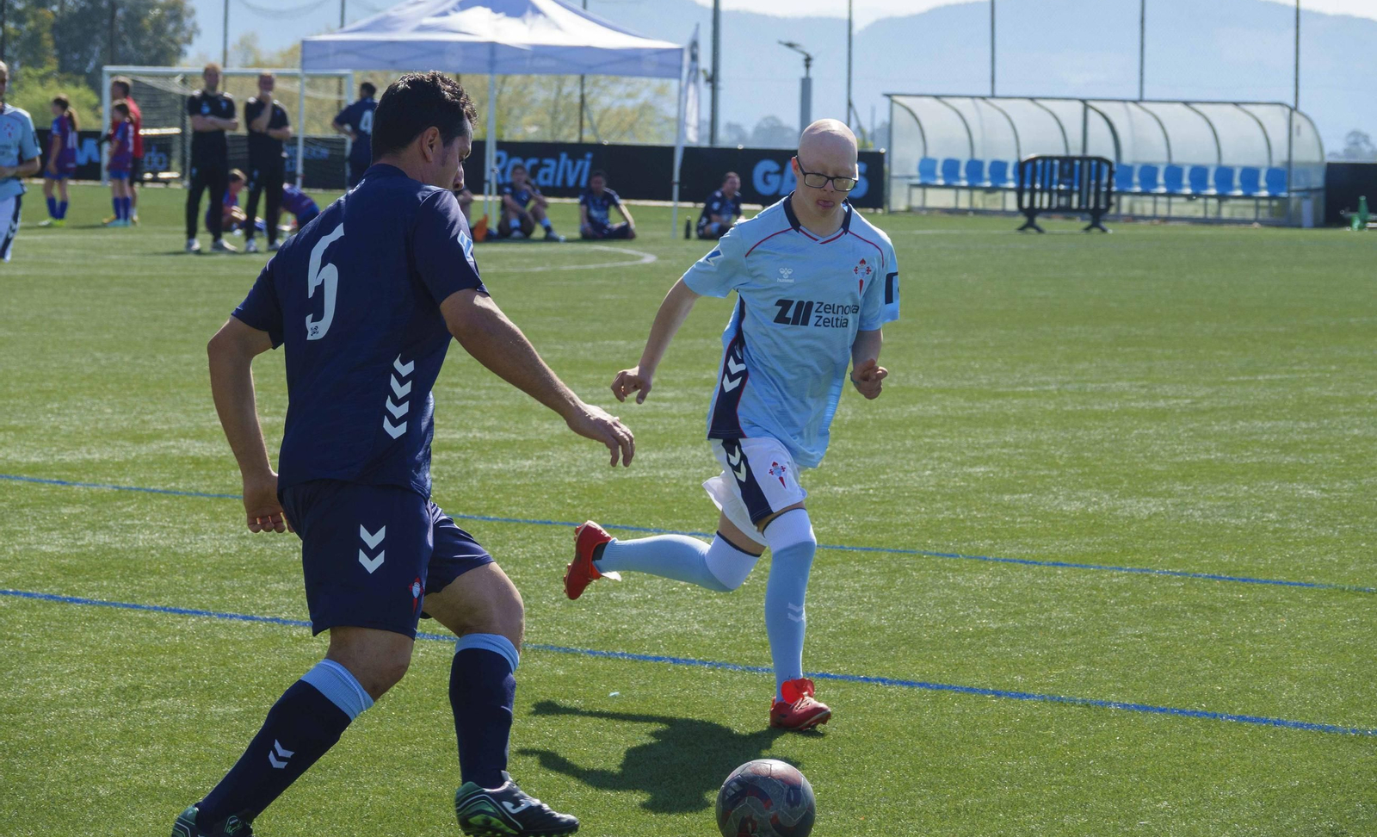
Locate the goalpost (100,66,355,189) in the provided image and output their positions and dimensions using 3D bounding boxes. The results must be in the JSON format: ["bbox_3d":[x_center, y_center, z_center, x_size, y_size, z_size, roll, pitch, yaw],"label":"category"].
[{"bbox_3d":[-7.270,-4.962,88.875,6.180,2.090,1.900,4,5,42],"label":"goalpost"}]

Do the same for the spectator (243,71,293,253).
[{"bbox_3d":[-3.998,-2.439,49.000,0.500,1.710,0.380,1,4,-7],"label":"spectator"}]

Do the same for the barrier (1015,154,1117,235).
[{"bbox_3d":[5.179,-3.083,71.000,1.950,1.040,0.500,-2,5,-43],"label":"barrier"}]

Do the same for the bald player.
[{"bbox_3d":[0.133,0.017,13.700,0.700,1.610,0.800,-1,4,-33],"label":"bald player"}]

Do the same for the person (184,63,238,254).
[{"bbox_3d":[-4.529,-2.465,49.000,0.520,1.780,0.380,1,4,-7],"label":"person"}]

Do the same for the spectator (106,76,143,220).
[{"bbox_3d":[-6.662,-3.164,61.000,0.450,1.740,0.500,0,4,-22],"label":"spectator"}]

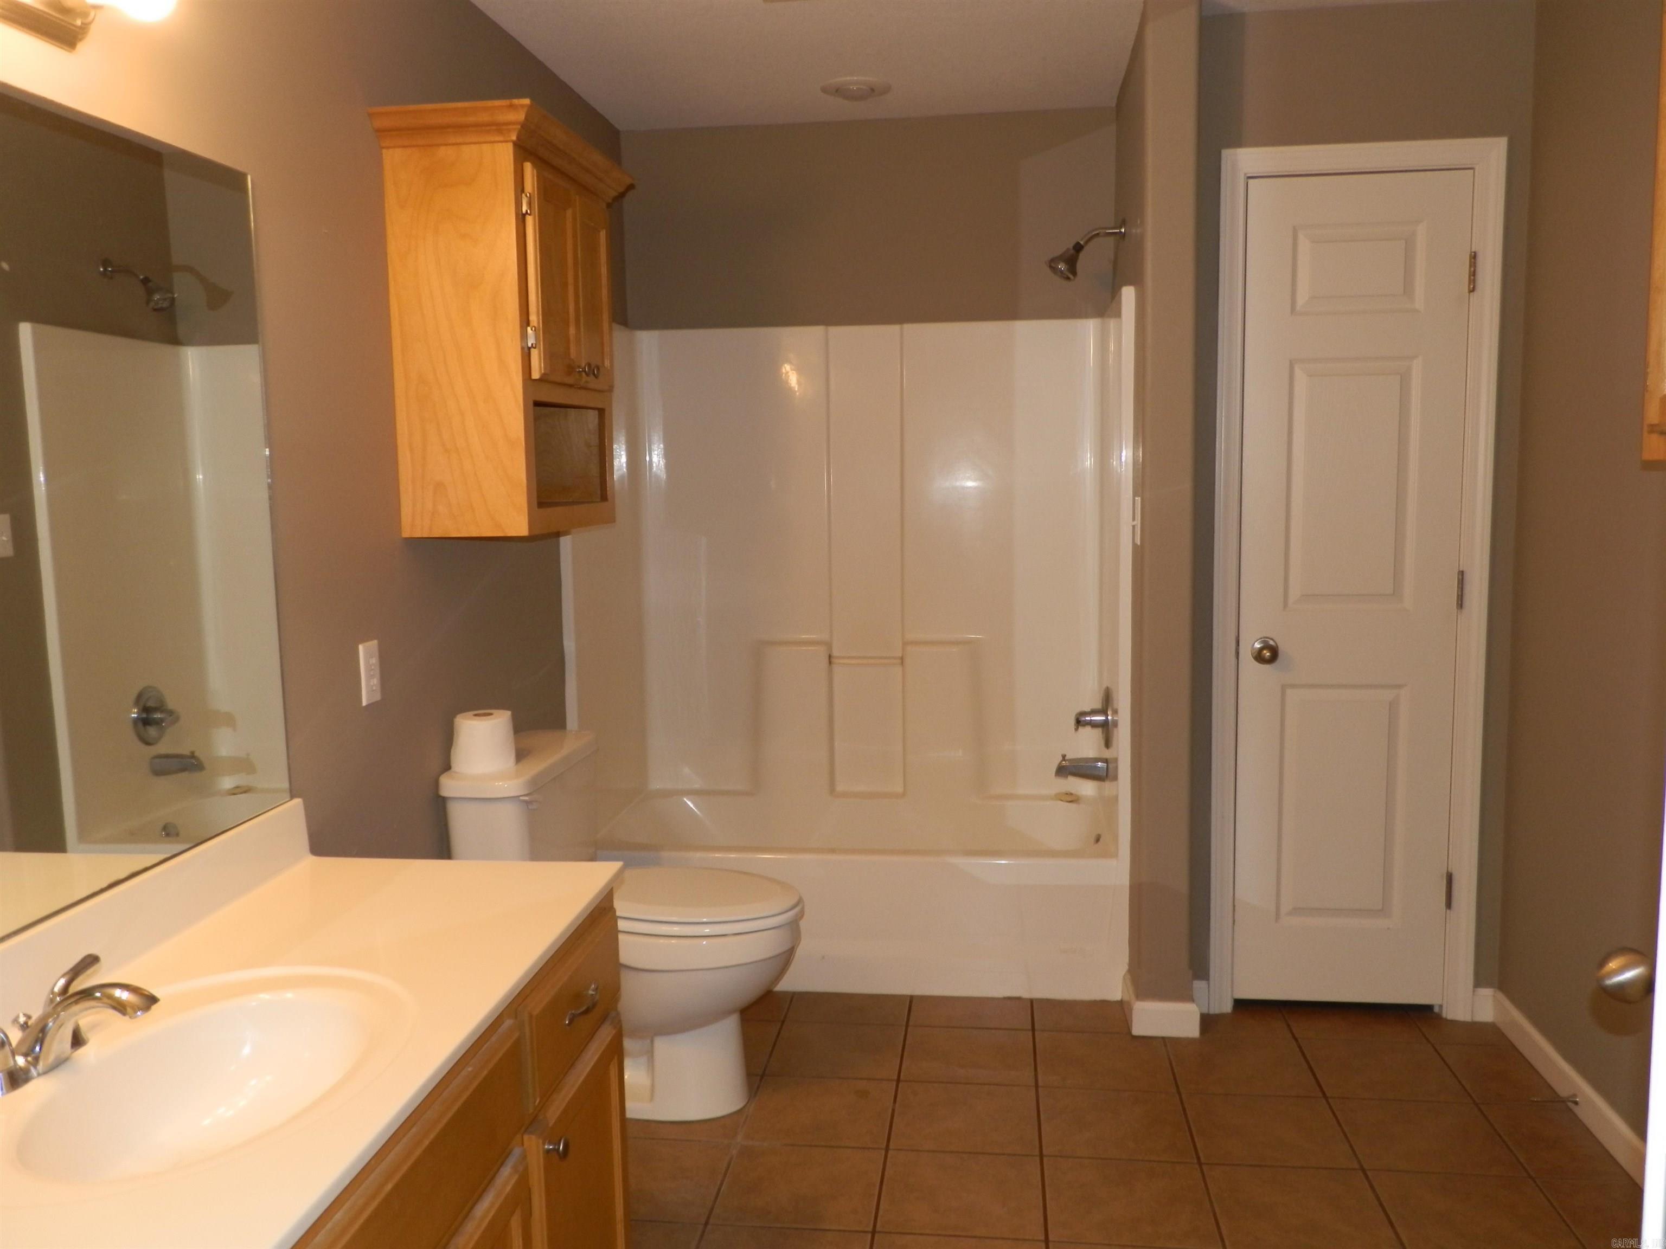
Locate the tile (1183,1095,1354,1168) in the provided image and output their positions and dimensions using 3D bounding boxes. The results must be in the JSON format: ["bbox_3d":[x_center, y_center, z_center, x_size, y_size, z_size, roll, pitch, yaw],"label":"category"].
[{"bbox_3d":[0.907,1.059,2.818,0.308,0.010,0.308,0,6,7],"label":"tile"}]

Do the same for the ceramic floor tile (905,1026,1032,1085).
[{"bbox_3d":[0.327,1.034,3.217,0.305,0.010,0.301,0,6,7],"label":"ceramic floor tile"}]

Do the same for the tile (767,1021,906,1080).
[{"bbox_3d":[0.015,1.036,3.256,0.305,0.010,0.301,0,6,7],"label":"tile"}]

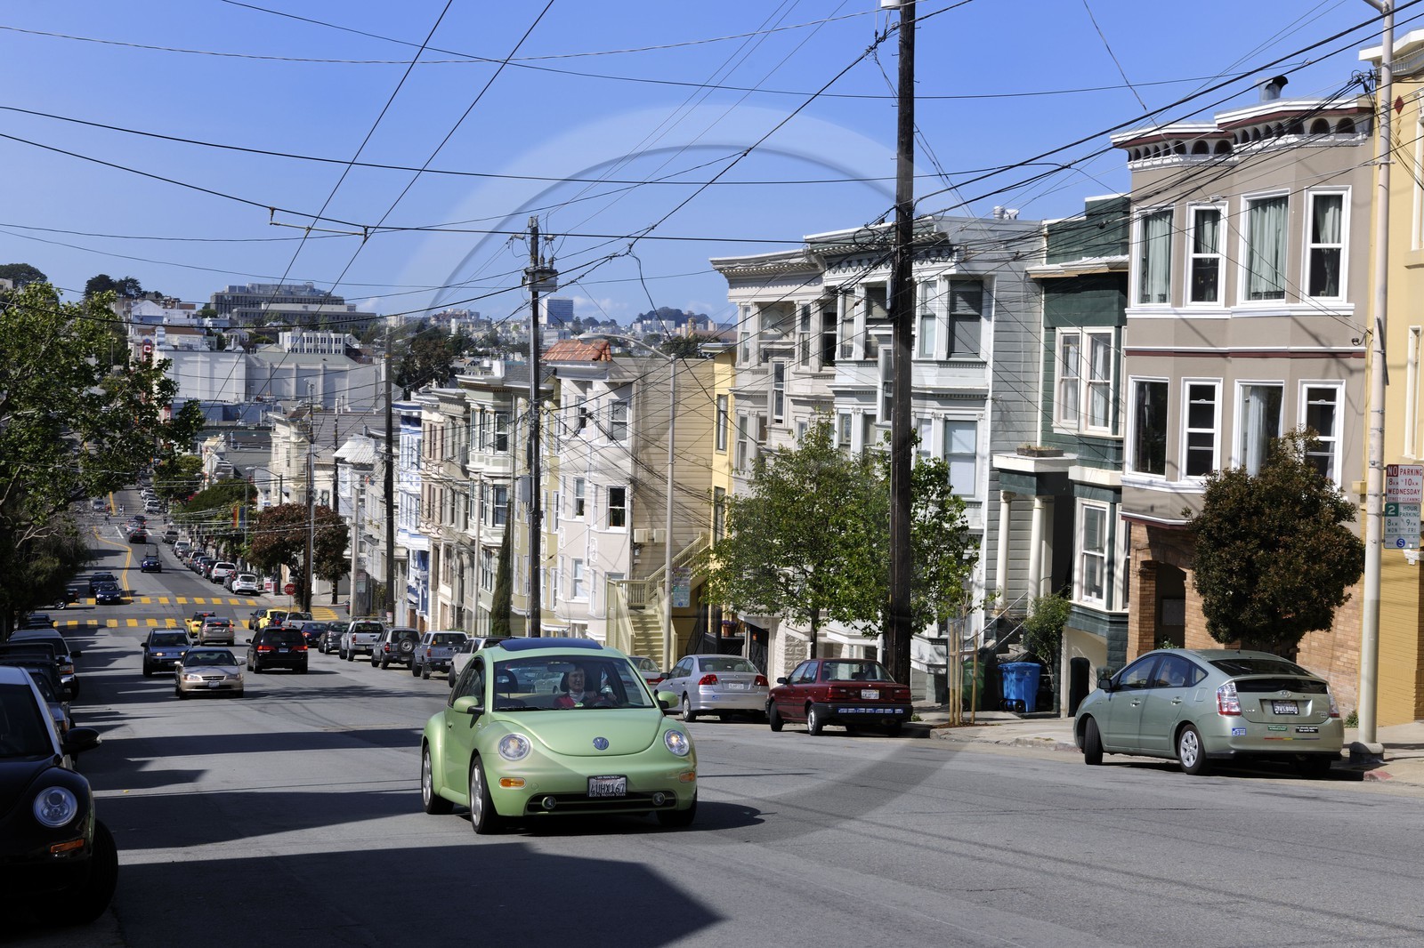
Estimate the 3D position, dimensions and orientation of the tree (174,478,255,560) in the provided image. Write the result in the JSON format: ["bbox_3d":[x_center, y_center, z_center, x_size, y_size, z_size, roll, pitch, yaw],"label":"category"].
[{"bbox_3d":[-50.825,5.019,242.745,8.200,9.111,8.200,1,3,-15],"label":"tree"}]

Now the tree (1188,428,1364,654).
[{"bbox_3d":[7.572,1.477,31.483,2.350,4.191,2.350,1,3,-15],"label":"tree"}]

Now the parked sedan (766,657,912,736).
[{"bbox_3d":[2.292,4.062,43.349,1.660,1.340,4.320,1,-4,-14],"label":"parked sedan"}]

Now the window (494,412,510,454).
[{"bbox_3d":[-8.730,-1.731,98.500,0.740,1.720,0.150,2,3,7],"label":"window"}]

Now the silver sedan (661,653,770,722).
[{"bbox_3d":[-0.067,4.829,53.627,1.715,1.440,4.450,1,-3,-15],"label":"silver sedan"}]

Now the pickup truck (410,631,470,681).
[{"bbox_3d":[-9.911,6.645,87.246,1.690,1.750,4.700,1,-3,-14],"label":"pickup truck"}]

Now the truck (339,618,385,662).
[{"bbox_3d":[-16.172,7.873,111.441,1.900,1.860,5.250,1,-3,-15],"label":"truck"}]

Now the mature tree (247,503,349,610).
[{"bbox_3d":[-25.678,5.374,147.000,6.100,7.160,5.800,0,3,-15],"label":"mature tree"}]

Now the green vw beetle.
[{"bbox_3d":[-1.348,2.177,20.113,1.730,1.510,4.090,1,-5,-16],"label":"green vw beetle"}]

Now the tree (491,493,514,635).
[{"bbox_3d":[-8.420,4.279,95.000,0.950,6.780,0.950,0,3,-15],"label":"tree"}]

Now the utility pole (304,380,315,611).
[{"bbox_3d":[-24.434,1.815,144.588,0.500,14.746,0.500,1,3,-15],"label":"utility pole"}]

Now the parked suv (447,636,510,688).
[{"bbox_3d":[-7.261,6.142,76.858,1.760,1.660,4.550,1,-4,-16],"label":"parked suv"}]

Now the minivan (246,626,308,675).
[{"bbox_3d":[-16.291,6.553,88.975,1.950,1.750,5.050,1,-3,-15],"label":"minivan"}]

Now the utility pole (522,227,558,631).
[{"bbox_3d":[-5.593,-0.687,76.192,1.100,15.017,0.850,-1,3,-15],"label":"utility pole"}]

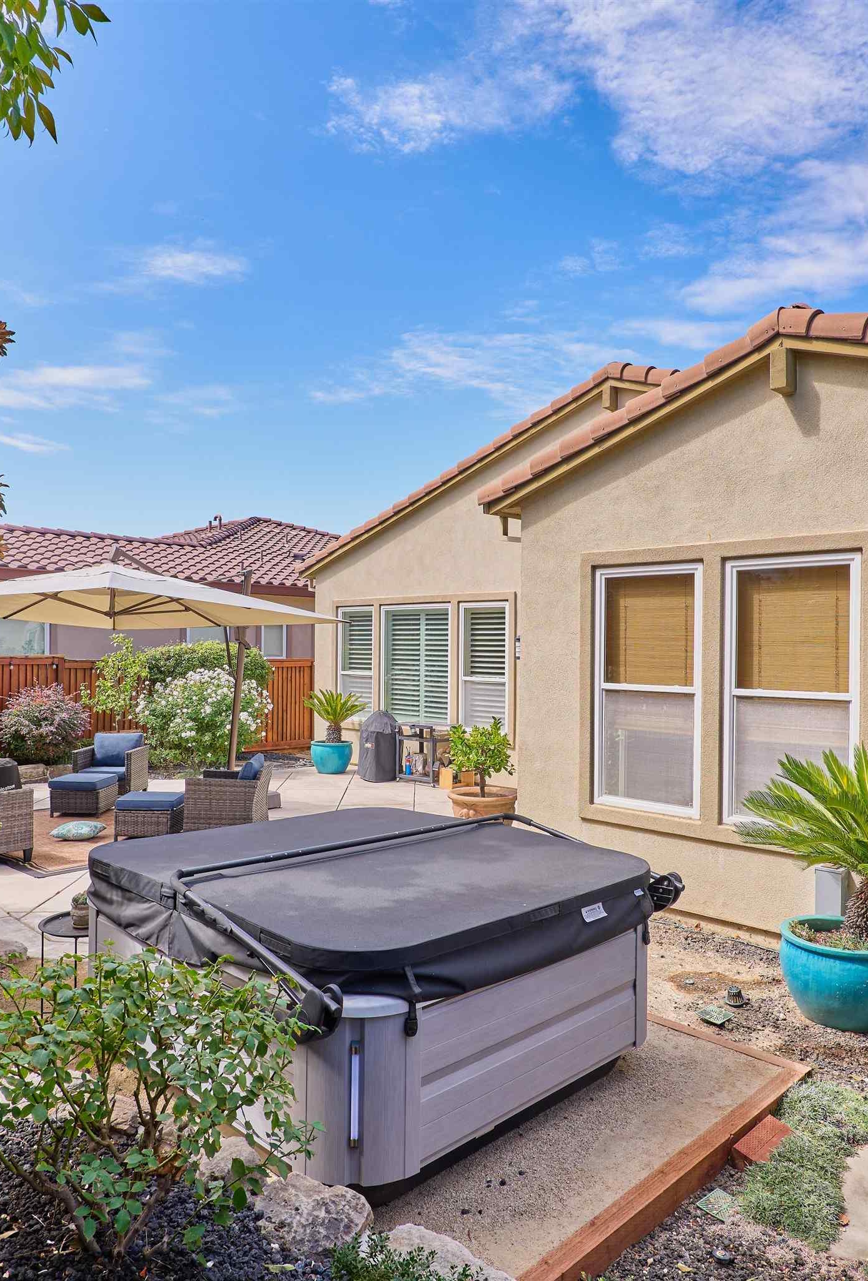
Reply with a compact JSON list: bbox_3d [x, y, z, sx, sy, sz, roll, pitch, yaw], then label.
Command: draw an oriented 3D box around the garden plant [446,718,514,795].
[{"bbox_3d":[0.501,1.274,9.350,0.730,0.880,0.730,0,0,0],"label":"garden plant"}]

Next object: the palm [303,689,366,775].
[{"bbox_3d":[-1.514,1.389,12.950,0.950,1.310,0.950,0,0,0],"label":"palm"}]

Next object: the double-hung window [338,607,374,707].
[{"bbox_3d":[-1.245,0.393,13.700,0.100,1.830,0.910,0,0,-44],"label":"double-hung window"}]

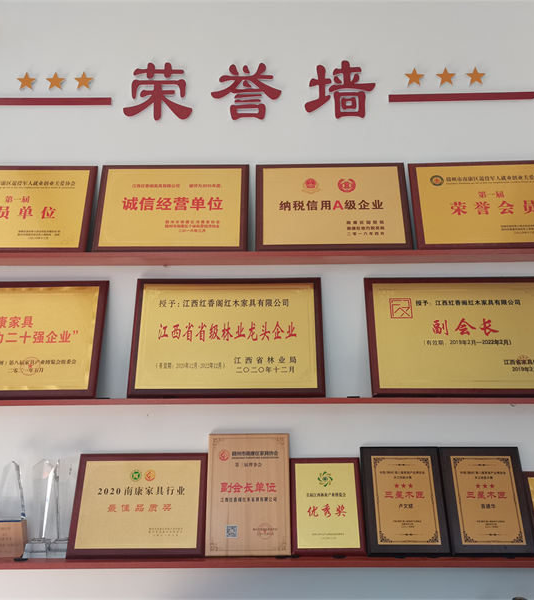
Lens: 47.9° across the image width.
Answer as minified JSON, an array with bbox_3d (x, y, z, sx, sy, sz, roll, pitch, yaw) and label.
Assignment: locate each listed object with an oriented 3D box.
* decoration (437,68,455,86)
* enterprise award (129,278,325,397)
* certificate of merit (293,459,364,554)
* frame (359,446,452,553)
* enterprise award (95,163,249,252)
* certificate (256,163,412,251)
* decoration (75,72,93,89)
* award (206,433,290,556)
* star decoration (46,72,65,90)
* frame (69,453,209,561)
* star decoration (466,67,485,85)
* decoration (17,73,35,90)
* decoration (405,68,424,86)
[{"bbox_3d":[0.607,-0.752,2.034,0.067,0.065,0.010,0,-10,1],"label":"decoration"},{"bbox_3d":[-0.122,0.118,1.909,0.600,0.399,0.024,0,-24,0],"label":"enterprise award"},{"bbox_3d":[0.181,0.625,1.822,0.216,0.276,0.024,0,-25,0],"label":"certificate of merit"},{"bbox_3d":[0.403,0.586,1.753,0.236,0.302,0.020,0,-26,1],"label":"frame"},{"bbox_3d":[-0.300,-0.289,1.916,0.475,0.326,0.020,0,-25,1],"label":"enterprise award"},{"bbox_3d":[0.217,-0.304,1.990,0.501,0.337,0.024,0,-24,0],"label":"certificate"},{"bbox_3d":[-0.644,-0.773,2.128,0.065,0.065,0.010,0,-11,0],"label":"decoration"},{"bbox_3d":[-0.054,0.588,1.828,0.249,0.351,0.020,0,-22,0],"label":"award"},{"bbox_3d":[-0.746,-0.772,2.129,0.068,0.068,0.010,0,-11,0],"label":"star decoration"},{"bbox_3d":[-0.381,0.620,1.827,0.402,0.294,0.024,0,-25,0],"label":"frame"},{"bbox_3d":[0.705,-0.753,2.033,0.067,0.064,0.010,0,-10,1],"label":"star decoration"},{"bbox_3d":[-0.820,-0.746,2.050,0.064,0.061,0.010,0,-10,1],"label":"decoration"},{"bbox_3d":[0.520,-0.781,2.121,0.069,0.074,0.010,0,-11,0],"label":"decoration"}]

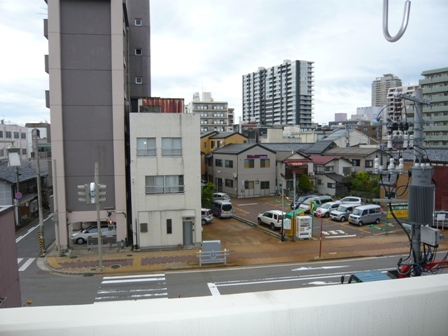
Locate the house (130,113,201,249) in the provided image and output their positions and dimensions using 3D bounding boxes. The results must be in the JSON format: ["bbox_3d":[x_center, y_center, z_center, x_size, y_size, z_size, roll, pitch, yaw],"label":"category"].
[{"bbox_3d":[-5.738,0.708,33.921,5.750,11.000,9.000,-1,4,-15],"label":"house"}]

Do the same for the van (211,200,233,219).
[{"bbox_3d":[-0.430,4.755,42.497,1.480,1.800,3.400,-2,4,-25],"label":"van"}]

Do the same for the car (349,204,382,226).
[{"bbox_3d":[14.882,4.941,38.267,3.400,1.850,1.480,-2,4,-24],"label":"car"}]

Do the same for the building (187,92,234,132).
[{"bbox_3d":[-5.308,-15.446,146.286,17.500,28.000,12.000,-1,4,-12],"label":"building"}]

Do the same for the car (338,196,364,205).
[{"bbox_3d":[16.082,4.464,46.820,4.400,1.500,1.700,-1,4,-10],"label":"car"}]

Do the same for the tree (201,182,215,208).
[{"bbox_3d":[-2.169,3.625,45.819,2.300,3.650,2.300,0,4,0],"label":"tree"}]

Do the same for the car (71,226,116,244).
[{"bbox_3d":[-11.011,5.664,31.854,4.400,1.520,1.700,-1,4,-9],"label":"car"}]

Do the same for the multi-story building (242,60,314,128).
[{"bbox_3d":[38.375,-41.347,268.621,17.360,65.000,61.770,-3,4,-33],"label":"multi-story building"}]

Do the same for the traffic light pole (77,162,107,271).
[{"bbox_3d":[-8.877,3.299,24.577,1.800,7.200,0.700,-1,4,-10],"label":"traffic light pole"}]

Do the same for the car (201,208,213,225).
[{"bbox_3d":[-3.165,5.009,39.931,3.700,1.620,1.580,1,4,22],"label":"car"}]

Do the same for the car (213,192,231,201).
[{"bbox_3d":[-0.861,4.301,52.075,3.700,1.500,1.650,3,5,38],"label":"car"}]

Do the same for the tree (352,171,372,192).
[{"bbox_3d":[21.918,2.521,57.816,2.900,3.800,2.800,0,4,0],"label":"tree"}]

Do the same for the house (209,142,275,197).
[{"bbox_3d":[3.305,0.151,62.005,7.630,8.500,9.750,-2,4,-27],"label":"house"}]

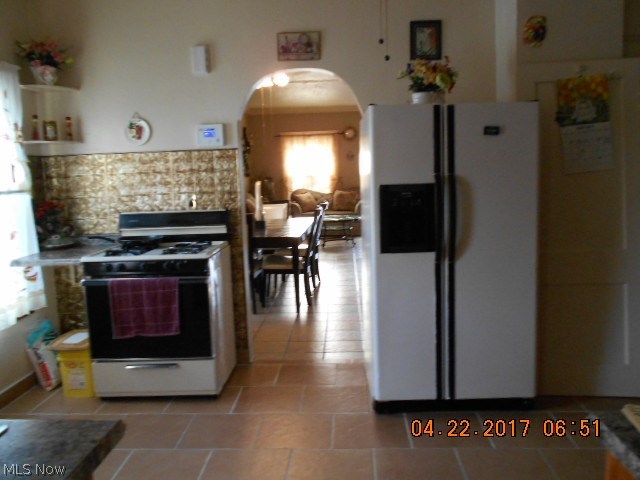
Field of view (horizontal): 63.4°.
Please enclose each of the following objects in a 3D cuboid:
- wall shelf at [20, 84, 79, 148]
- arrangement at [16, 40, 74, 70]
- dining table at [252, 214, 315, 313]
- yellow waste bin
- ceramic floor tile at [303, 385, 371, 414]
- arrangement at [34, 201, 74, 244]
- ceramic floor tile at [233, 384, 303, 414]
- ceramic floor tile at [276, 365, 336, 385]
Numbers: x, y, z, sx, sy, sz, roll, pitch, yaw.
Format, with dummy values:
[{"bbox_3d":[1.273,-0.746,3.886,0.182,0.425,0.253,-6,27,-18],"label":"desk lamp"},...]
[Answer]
[{"bbox_3d":[-1.843,-0.851,3.571,0.293,0.414,0.242,-1,7,2],"label":"wall shelf"},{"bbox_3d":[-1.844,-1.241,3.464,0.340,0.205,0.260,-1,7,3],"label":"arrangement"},{"bbox_3d":[-0.604,0.234,6.249,0.960,0.773,2.222,-1,7,2],"label":"dining table"},{"bbox_3d":[-1.560,0.819,3.437,0.283,0.364,0.333,-1,7,2],"label":"yellow waste bin"},{"bbox_3d":[0.092,0.992,3.224,0.401,0.012,0.401,-1,7,3],"label":"ceramic floor tile"},{"bbox_3d":[-1.845,-0.125,3.597,0.260,0.290,0.230,-1,7,3],"label":"arrangement"},{"bbox_3d":[-0.315,1.000,3.243,0.401,0.012,0.401,-1,7,3],"label":"ceramic floor tile"},{"bbox_3d":[-0.088,0.949,3.629,0.407,0.012,0.398,-1,7,2],"label":"ceramic floor tile"}]

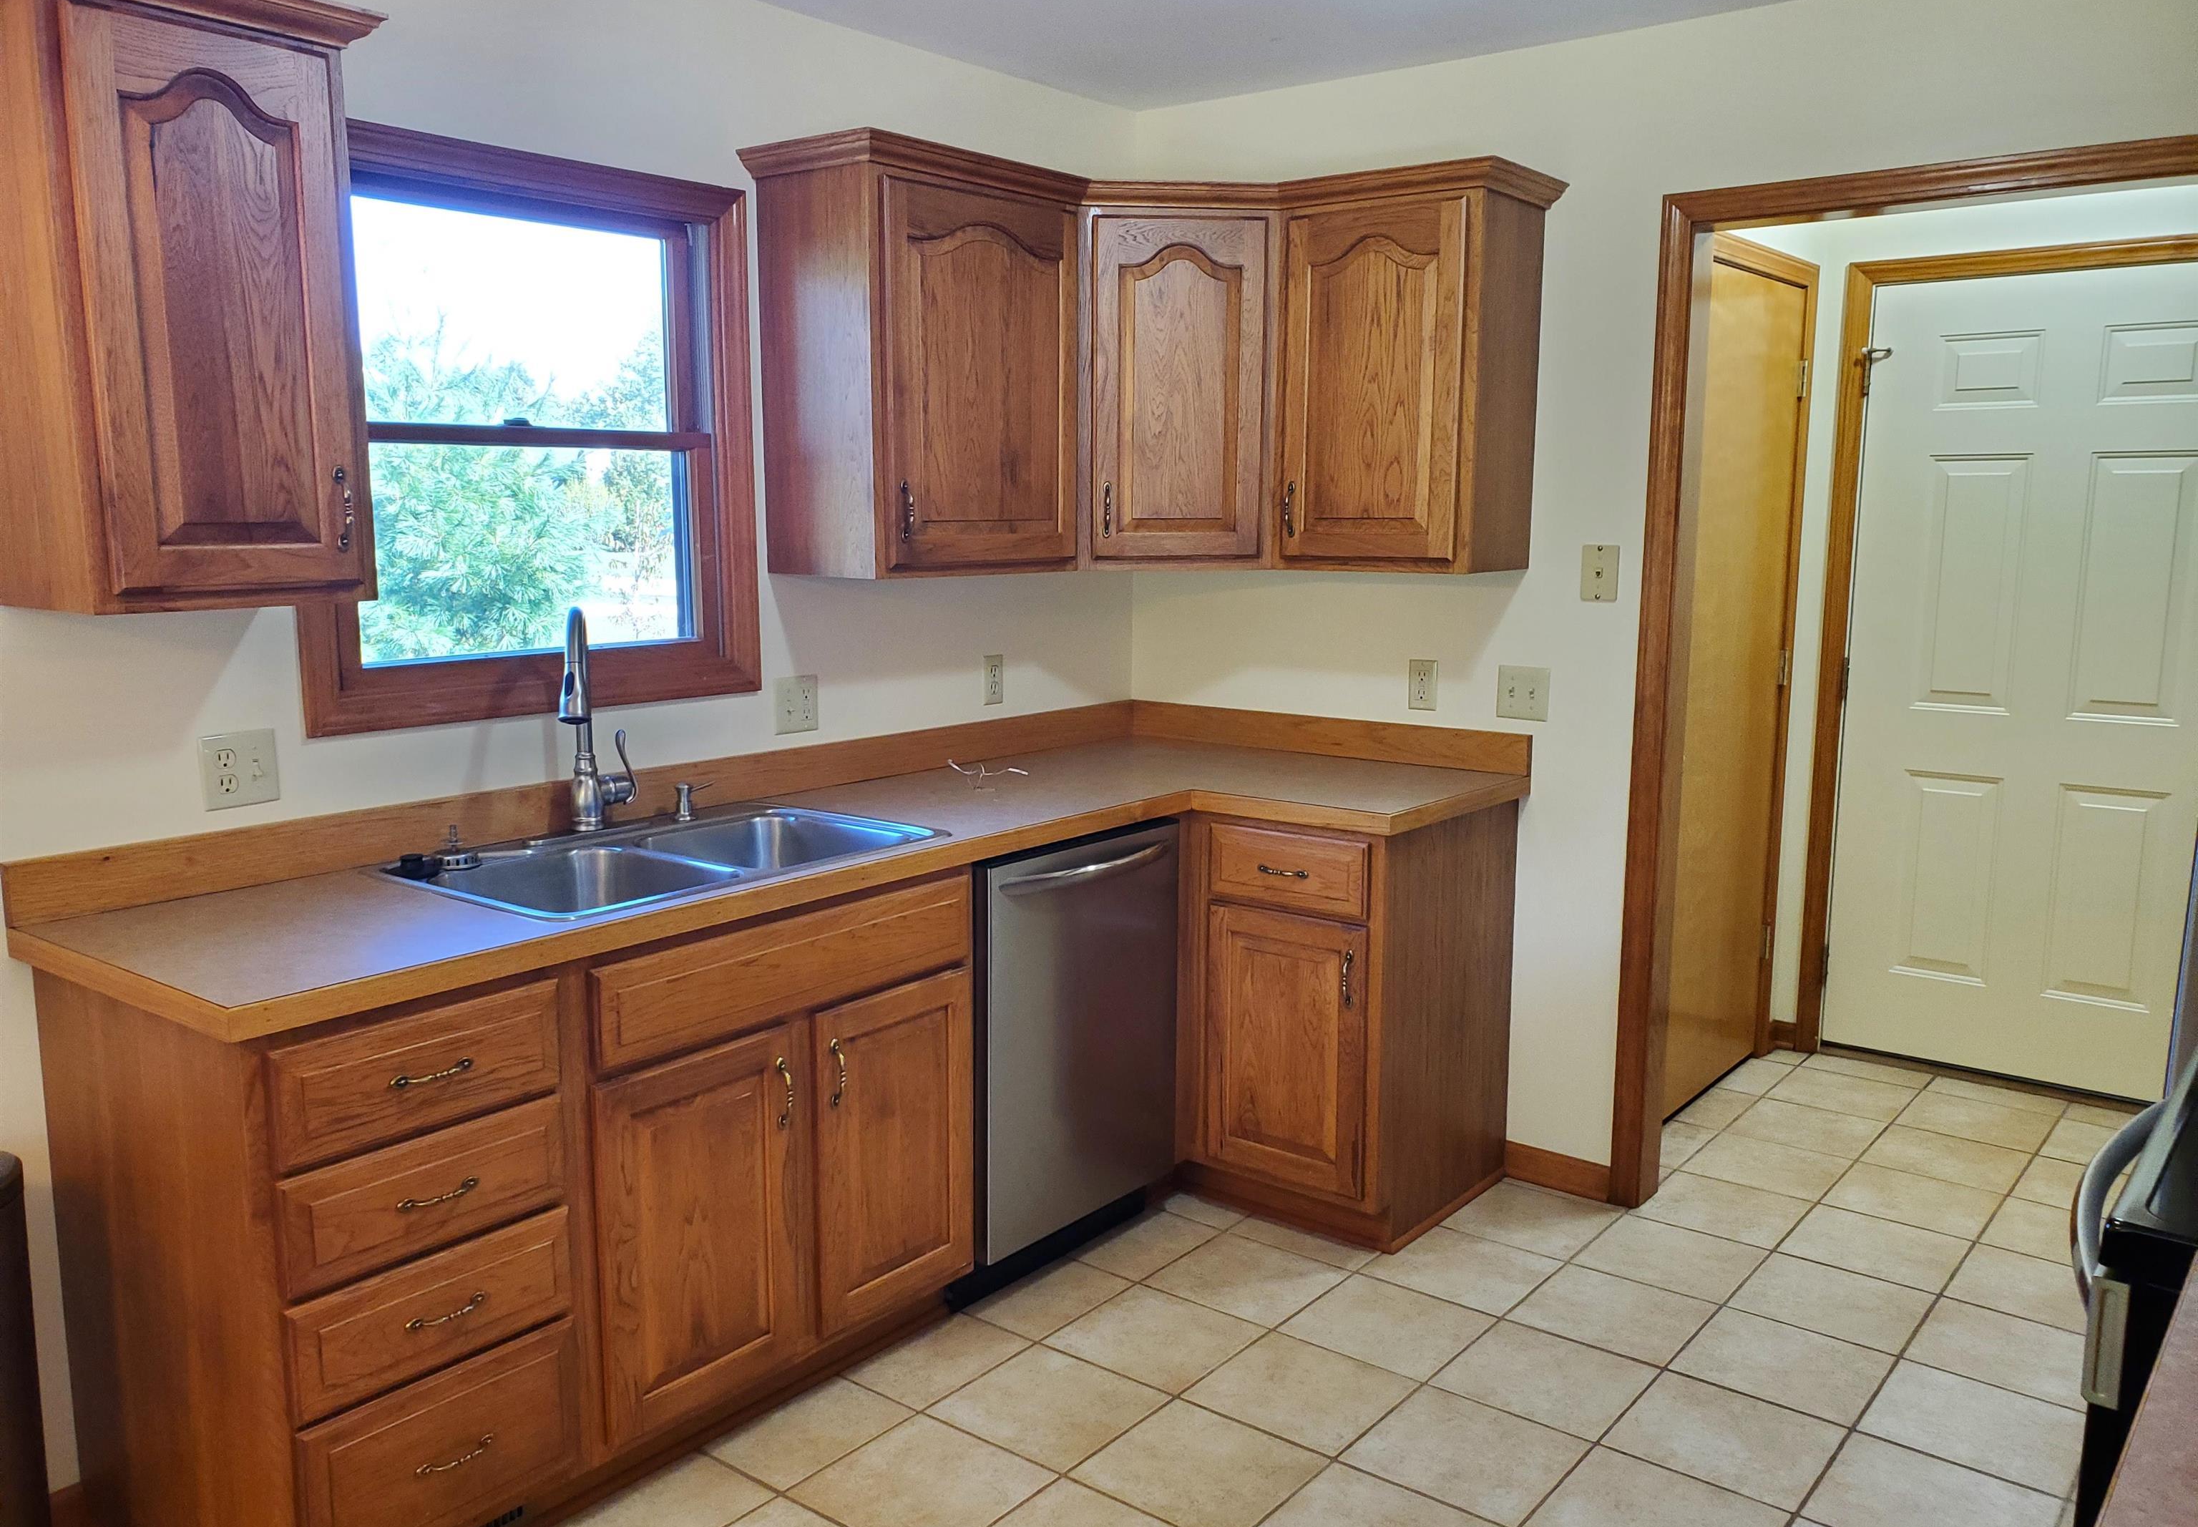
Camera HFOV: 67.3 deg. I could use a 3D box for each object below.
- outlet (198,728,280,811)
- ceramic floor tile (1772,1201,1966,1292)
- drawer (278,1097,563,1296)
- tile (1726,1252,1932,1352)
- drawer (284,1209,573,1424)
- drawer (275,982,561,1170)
[{"bbox_3d":[-1.321,0.010,2.542,0.012,0.112,0.114,6,10,38],"label":"outlet"},{"bbox_3d":[1.590,0.994,3.377,0.303,0.010,0.297,6,11,39],"label":"ceramic floor tile"},{"bbox_3d":[-1.015,0.532,2.245,0.460,0.150,0.381,6,10,38],"label":"drawer"},{"bbox_3d":[1.399,1.029,3.146,0.303,0.010,0.297,6,11,39],"label":"tile"},{"bbox_3d":[-1.020,0.702,2.288,0.435,0.154,0.383,6,10,38],"label":"drawer"},{"bbox_3d":[-1.022,0.380,2.242,0.435,0.155,0.383,6,10,38],"label":"drawer"}]

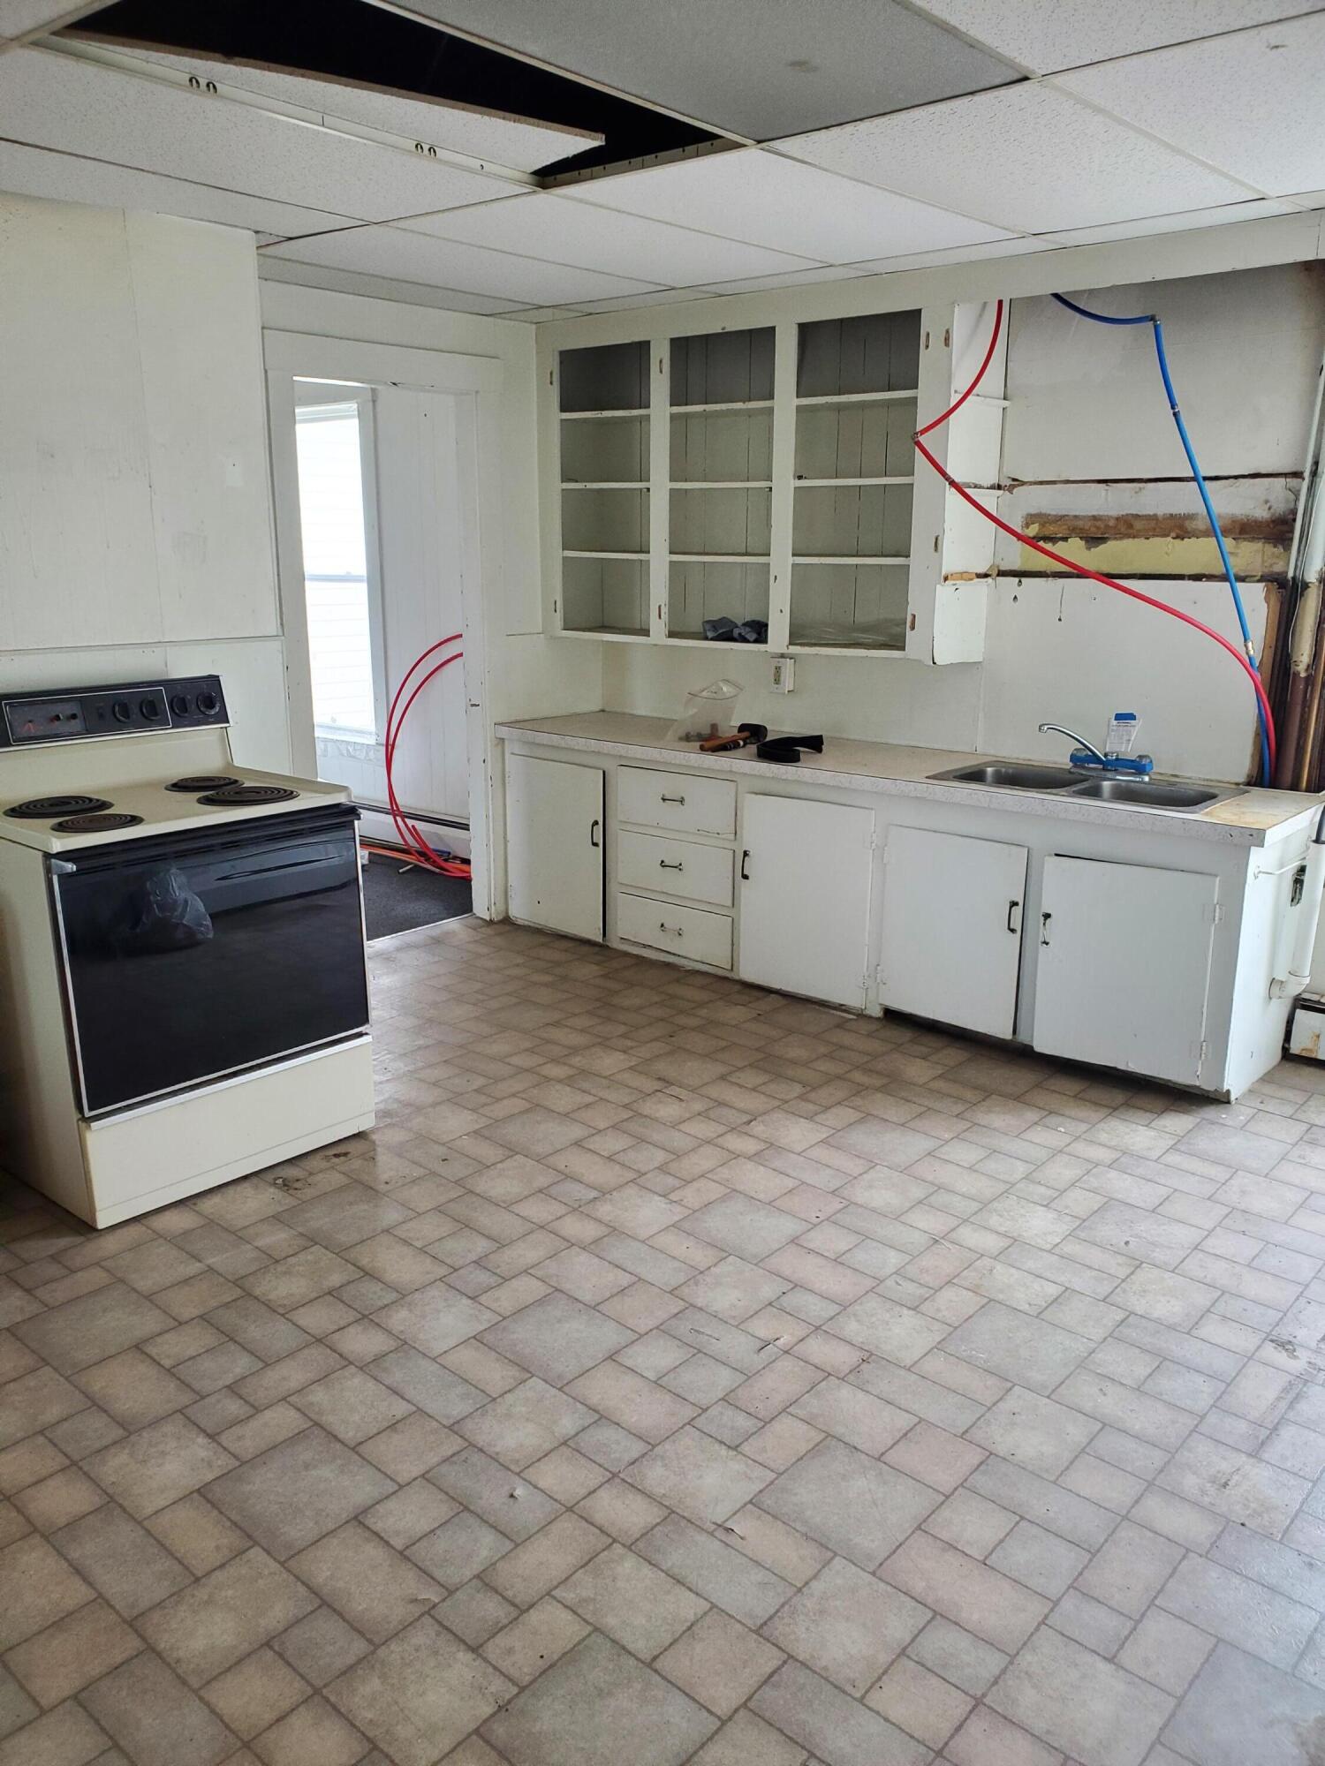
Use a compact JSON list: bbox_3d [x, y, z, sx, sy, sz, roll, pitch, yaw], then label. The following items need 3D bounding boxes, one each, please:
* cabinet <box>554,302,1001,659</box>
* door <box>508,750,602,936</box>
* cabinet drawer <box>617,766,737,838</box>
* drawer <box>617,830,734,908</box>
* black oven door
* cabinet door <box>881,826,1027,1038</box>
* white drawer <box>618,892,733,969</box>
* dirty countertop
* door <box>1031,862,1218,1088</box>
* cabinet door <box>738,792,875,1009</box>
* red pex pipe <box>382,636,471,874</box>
[{"bbox_3d":[0.311,-1.446,4.874,1.789,1.132,0.326,12,19,38],"label":"cabinet"},{"bbox_3d":[-0.411,-0.141,5.200,0.495,0.677,0.022,12,19,37],"label":"door"},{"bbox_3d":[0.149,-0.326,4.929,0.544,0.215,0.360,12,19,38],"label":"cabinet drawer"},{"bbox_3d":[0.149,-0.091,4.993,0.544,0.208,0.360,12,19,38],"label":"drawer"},{"bbox_3d":[-1.059,0.156,3.201,0.743,0.639,0.070,-14,21,-42],"label":"black oven door"},{"bbox_3d":[0.917,0.149,4.197,0.475,0.608,0.022,12,19,37],"label":"cabinet door"},{"bbox_3d":[0.148,0.140,5.056,0.544,0.192,0.360,12,19,38],"label":"white drawer"},{"bbox_3d":[0.653,-0.424,4.650,2.942,0.051,0.620,12,19,38],"label":"dirty countertop"},{"bbox_3d":[1.345,0.248,3.875,0.495,0.615,0.022,12,19,37],"label":"door"},{"bbox_3d":[0.488,0.054,4.521,0.508,0.675,0.022,12,19,37],"label":"cabinet door"},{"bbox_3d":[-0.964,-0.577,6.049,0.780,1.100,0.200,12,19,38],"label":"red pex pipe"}]

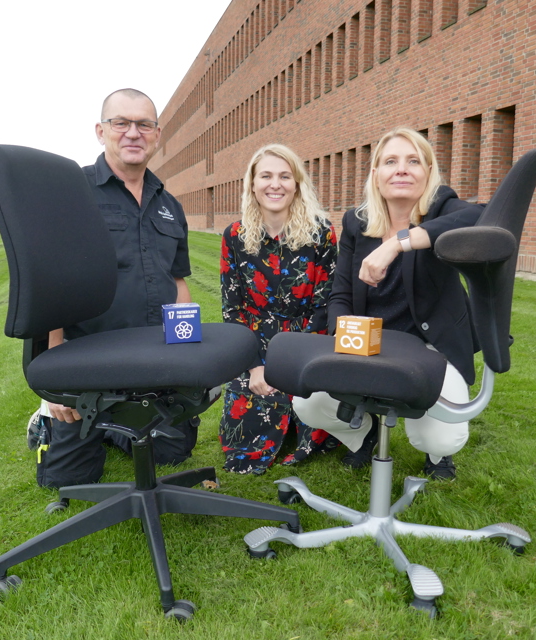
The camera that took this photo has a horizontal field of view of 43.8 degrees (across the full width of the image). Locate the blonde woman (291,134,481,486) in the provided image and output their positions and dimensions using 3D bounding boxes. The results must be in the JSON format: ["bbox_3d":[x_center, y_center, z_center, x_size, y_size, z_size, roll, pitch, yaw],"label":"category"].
[{"bbox_3d":[0.400,-0.061,2.145,0.620,1.120,0.660,1,9,9],"label":"blonde woman"}]

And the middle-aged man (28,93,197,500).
[{"bbox_3d":[-0.520,-0.130,2.236,0.550,1.230,0.580,-4,10,-25],"label":"middle-aged man"}]

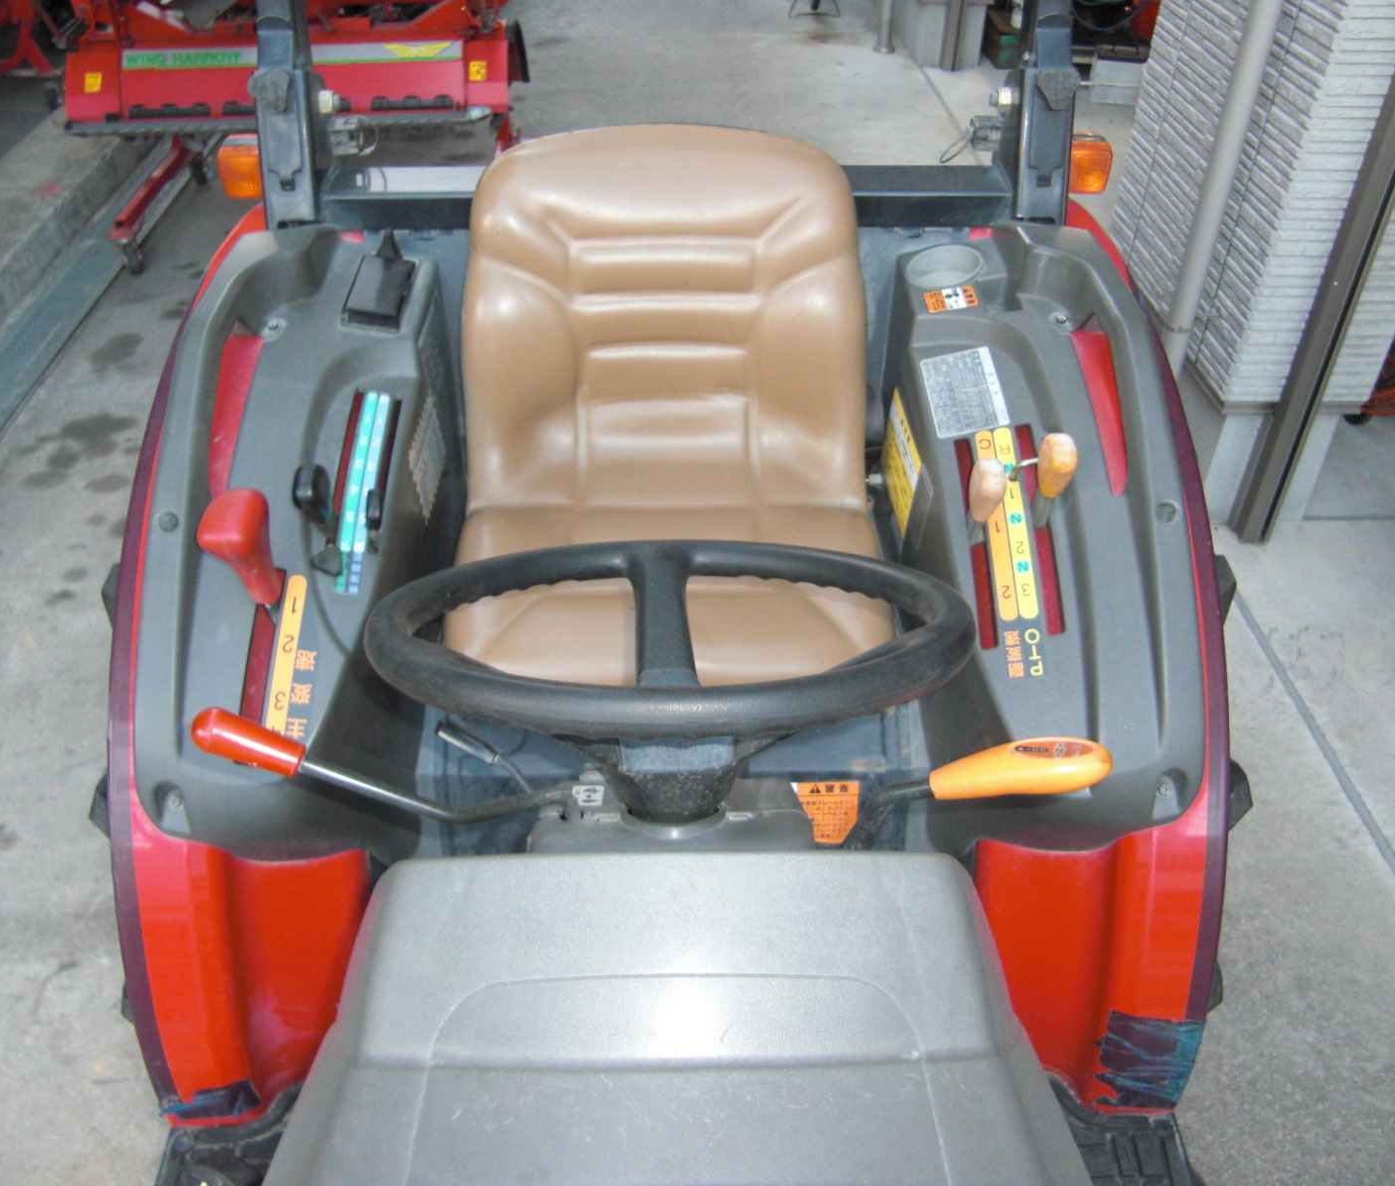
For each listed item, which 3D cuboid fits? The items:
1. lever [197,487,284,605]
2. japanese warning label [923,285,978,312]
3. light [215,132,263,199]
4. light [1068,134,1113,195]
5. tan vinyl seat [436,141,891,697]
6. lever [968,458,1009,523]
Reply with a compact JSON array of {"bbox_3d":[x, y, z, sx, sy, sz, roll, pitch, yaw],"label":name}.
[{"bbox_3d":[-0.422,-0.044,1.177,0.061,0.102,0.056,-1,41,-1],"label":"lever"},{"bbox_3d":[0.296,-0.343,1.490,0.056,0.003,0.042,-7,47,13],"label":"japanese warning label"},{"bbox_3d":[-0.581,-0.545,1.637,0.064,0.064,0.060,-1,41,-1],"label":"light"},{"bbox_3d":[0.503,-0.558,1.662,0.064,0.064,0.060,-1,41,-1],"label":"light"},{"bbox_3d":[-0.032,-0.175,1.347,0.470,0.455,0.490,-1,41,-1],"label":"tan vinyl seat"},{"bbox_3d":[0.281,-0.099,1.232,0.034,0.060,0.034,-1,41,-1],"label":"lever"}]

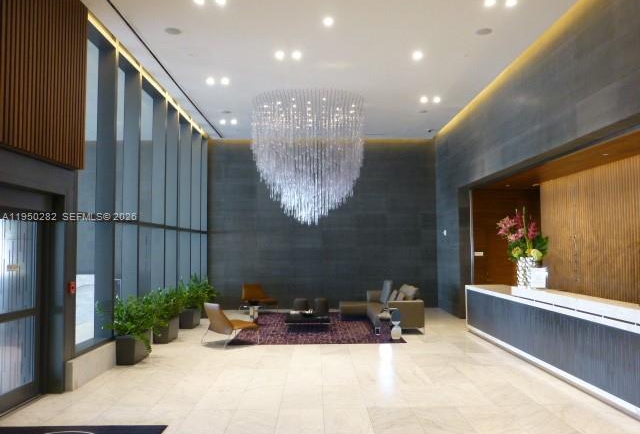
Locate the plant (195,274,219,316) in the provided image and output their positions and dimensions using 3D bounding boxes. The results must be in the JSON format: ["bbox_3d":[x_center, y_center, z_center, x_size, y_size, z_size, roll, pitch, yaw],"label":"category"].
[{"bbox_3d":[-2.708,1.884,11.911,0.580,0.980,0.850,0,-3,-1],"label":"plant"}]

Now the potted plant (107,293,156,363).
[{"bbox_3d":[-2.782,1.625,7.368,0.580,0.970,0.850,0,-3,-1],"label":"potted plant"}]

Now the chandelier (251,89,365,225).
[{"bbox_3d":[-0.239,-1.076,10.354,2.329,2.481,2.329,0,-3,-1],"label":"chandelier"}]

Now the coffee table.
[{"bbox_3d":[-0.243,2.129,10.094,0.900,0.280,1.000,0,-3,-1],"label":"coffee table"}]

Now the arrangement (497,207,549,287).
[{"bbox_3d":[3.320,0.505,8.184,0.750,1.325,0.800,0,-3,-1],"label":"arrangement"}]

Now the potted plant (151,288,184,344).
[{"bbox_3d":[-2.753,1.714,8.896,0.580,0.970,0.850,0,-3,-1],"label":"potted plant"}]

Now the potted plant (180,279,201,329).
[{"bbox_3d":[-2.754,1.797,10.413,0.580,0.980,0.850,0,-3,-1],"label":"potted plant"}]

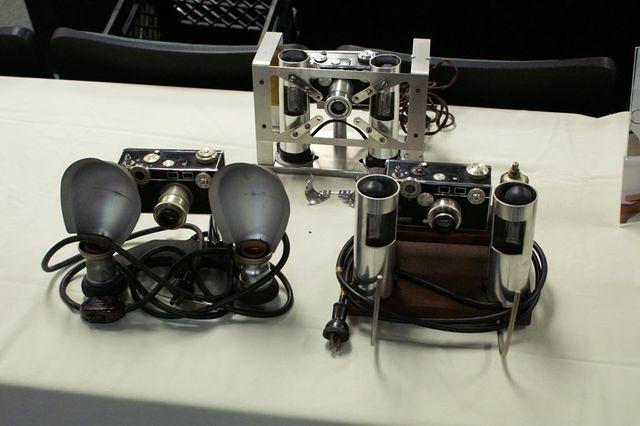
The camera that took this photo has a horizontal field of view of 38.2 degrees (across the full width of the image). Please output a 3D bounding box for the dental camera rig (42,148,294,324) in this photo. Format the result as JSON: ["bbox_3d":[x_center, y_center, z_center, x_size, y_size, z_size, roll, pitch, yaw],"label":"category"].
[{"bbox_3d":[-0.203,0.019,1.203,0.334,0.195,0.162,1,36,3],"label":"dental camera rig"}]

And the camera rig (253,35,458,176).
[{"bbox_3d":[0.058,-0.170,1.466,0.306,0.186,0.140,4,36,6],"label":"camera rig"}]

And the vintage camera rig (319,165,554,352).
[{"bbox_3d":[0.158,0.046,1.172,0.283,0.182,0.208,3,36,5],"label":"vintage camera rig"}]

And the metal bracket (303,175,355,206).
[{"bbox_3d":[0.022,-0.035,1.417,0.086,0.026,0.050,2,36,4],"label":"metal bracket"}]

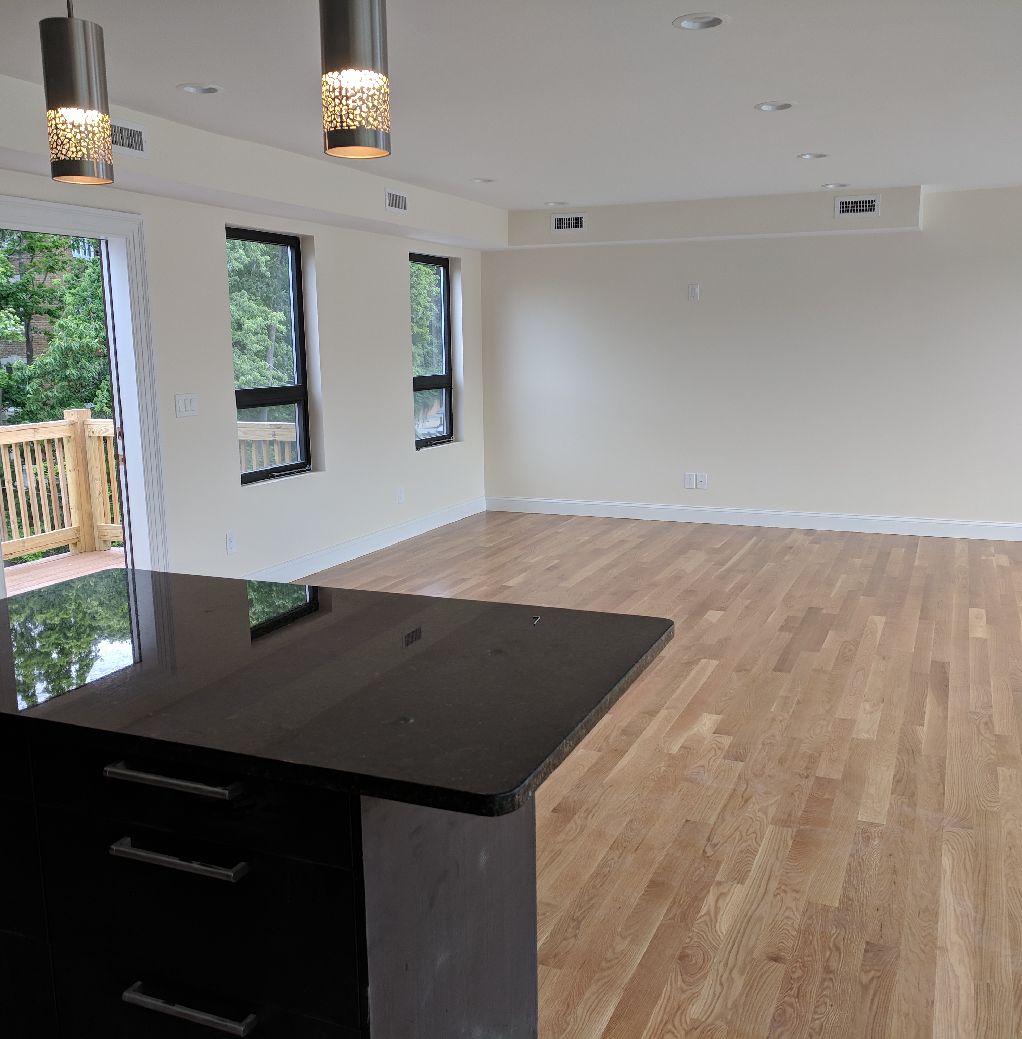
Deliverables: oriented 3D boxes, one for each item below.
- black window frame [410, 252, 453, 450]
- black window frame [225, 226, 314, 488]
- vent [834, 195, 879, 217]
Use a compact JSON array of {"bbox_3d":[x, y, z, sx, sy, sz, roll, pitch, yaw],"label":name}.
[{"bbox_3d":[-0.712,-1.347,8.381,0.080,1.510,0.885,3,11,23],"label":"black window frame"},{"bbox_3d":[-1.550,-1.000,6.418,0.080,1.500,0.890,3,11,23],"label":"black window frame"},{"bbox_3d":[2.428,-2.199,7.303,0.300,0.150,0.025,3,11,23],"label":"vent"}]

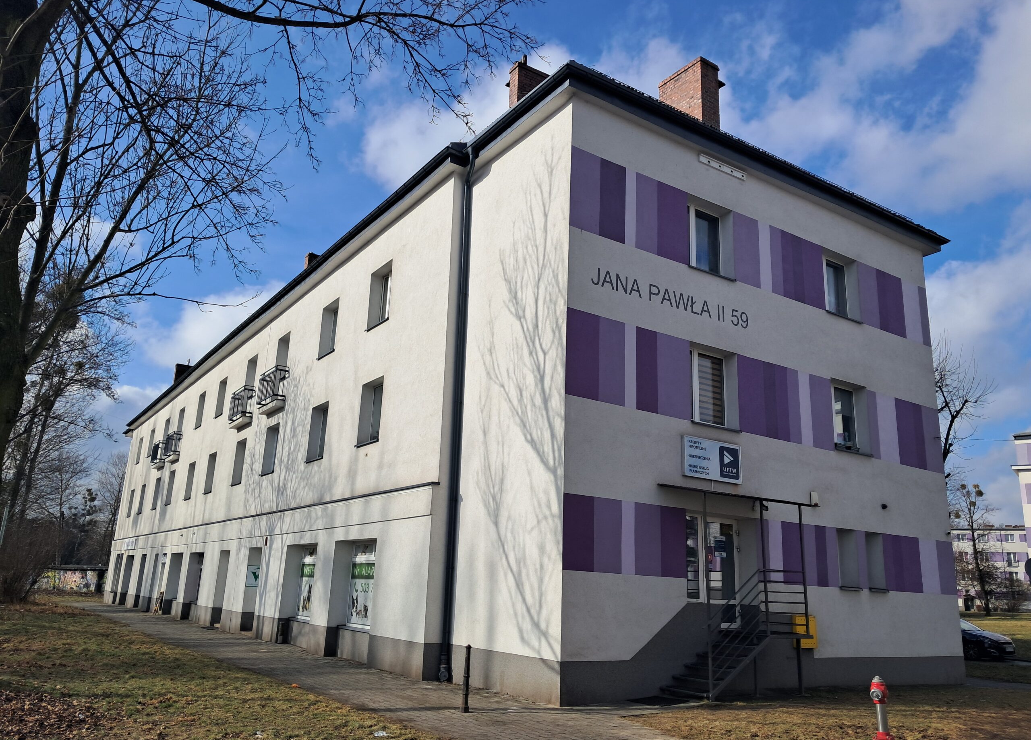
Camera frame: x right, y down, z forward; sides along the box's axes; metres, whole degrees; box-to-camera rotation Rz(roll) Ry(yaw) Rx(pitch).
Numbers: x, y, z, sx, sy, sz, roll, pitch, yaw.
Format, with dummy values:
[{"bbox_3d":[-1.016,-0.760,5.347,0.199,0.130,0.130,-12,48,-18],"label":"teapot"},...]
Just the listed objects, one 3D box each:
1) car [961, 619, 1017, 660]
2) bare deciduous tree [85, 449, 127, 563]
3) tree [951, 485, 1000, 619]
[{"bbox_3d":[15.206,9.363,28.381,1.800,1.470,4.300,12,-18,-32],"label":"car"},{"bbox_3d":[-36.540,13.823,74.000,6.000,12.800,6.000,10,-17,-25],"label":"bare deciduous tree"},{"bbox_3d":[49.142,19.080,86.000,5.400,13.900,5.400,-6,-17,29],"label":"tree"}]

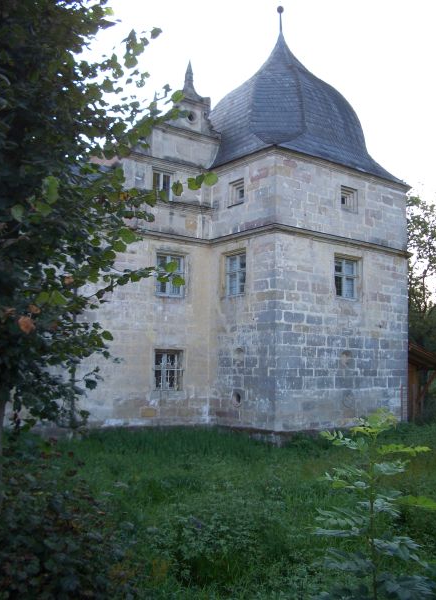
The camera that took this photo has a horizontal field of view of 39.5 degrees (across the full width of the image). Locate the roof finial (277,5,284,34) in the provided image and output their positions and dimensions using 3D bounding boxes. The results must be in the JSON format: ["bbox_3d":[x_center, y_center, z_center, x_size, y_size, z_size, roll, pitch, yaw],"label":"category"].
[{"bbox_3d":[2.248,-10.047,21.754,0.240,1.112,0.240,1,-6,0],"label":"roof finial"}]

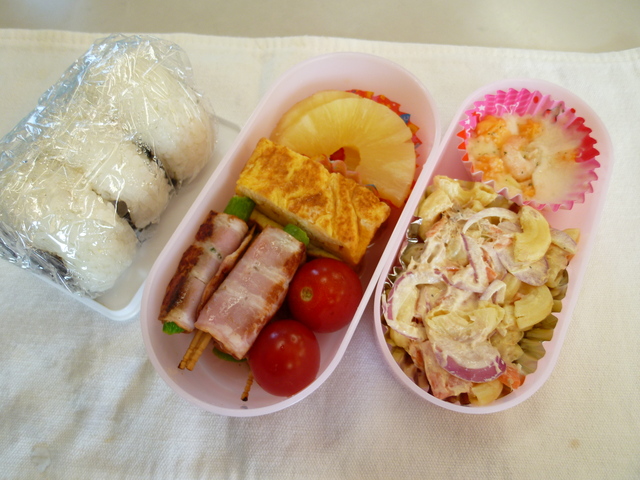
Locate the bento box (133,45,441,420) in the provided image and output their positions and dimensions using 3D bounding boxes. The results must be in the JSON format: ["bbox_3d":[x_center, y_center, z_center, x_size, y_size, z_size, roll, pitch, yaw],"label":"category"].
[{"bbox_3d":[-0.007,-0.005,0.209,0.084,0.047,0.172,26,73,10],"label":"bento box"}]

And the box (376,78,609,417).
[{"bbox_3d":[0.078,0.000,0.208,0.075,0.040,0.161,25,73,10],"label":"box"}]

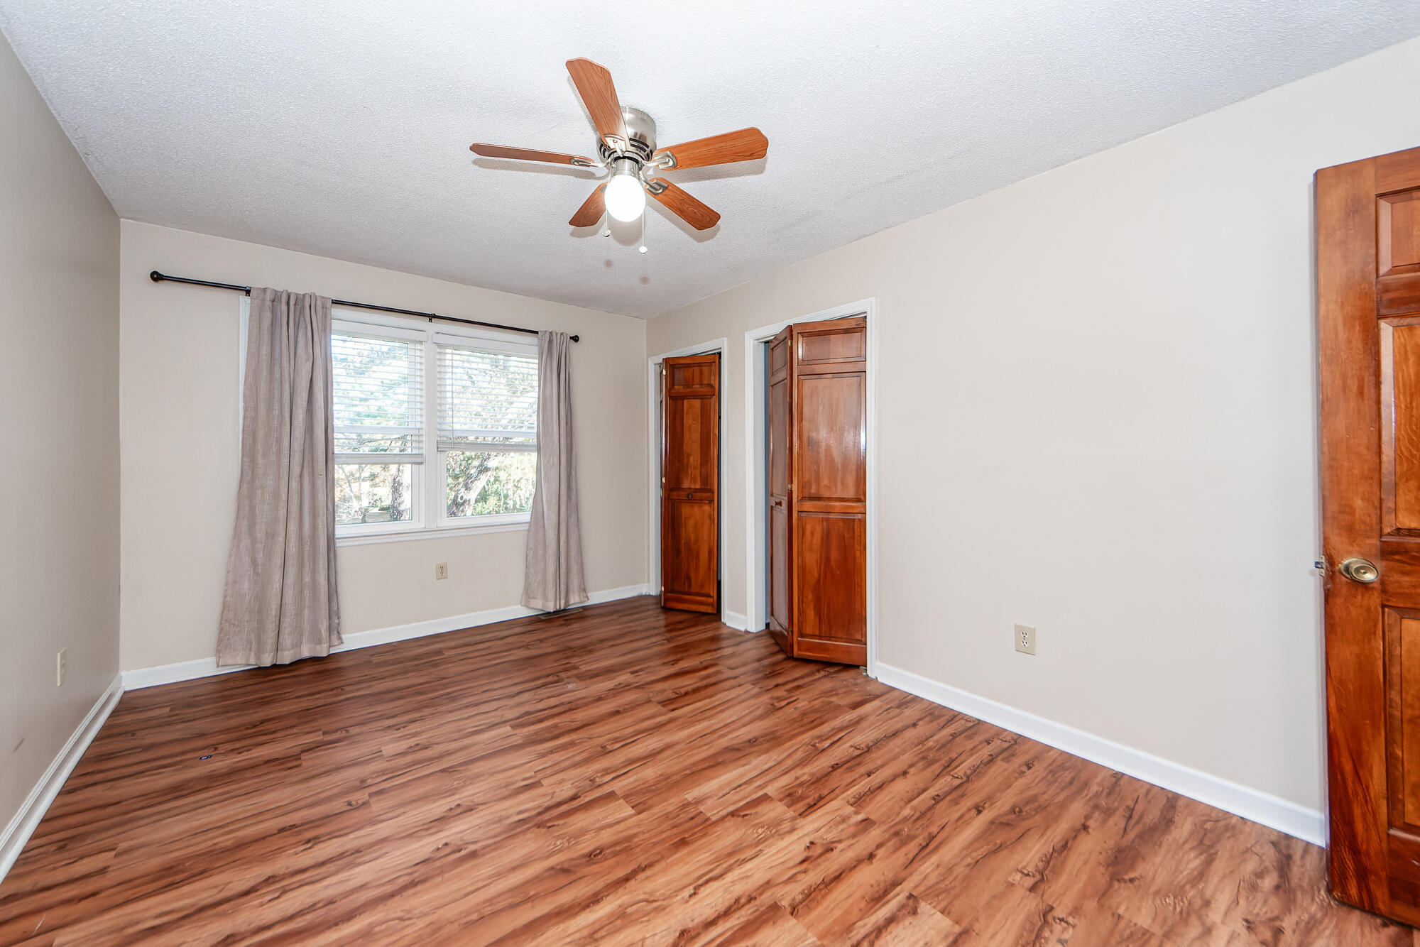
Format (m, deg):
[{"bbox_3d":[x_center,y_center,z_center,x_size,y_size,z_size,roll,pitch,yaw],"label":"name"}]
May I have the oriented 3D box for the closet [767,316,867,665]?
[{"bbox_3d":[0.592,0.100,2.925,0.260,2.000,0.740,-1,1,-43],"label":"closet"}]

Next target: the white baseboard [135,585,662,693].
[{"bbox_3d":[-1.794,1.051,3.315,3.043,0.100,0.020,-1,1,-35],"label":"white baseboard"}]

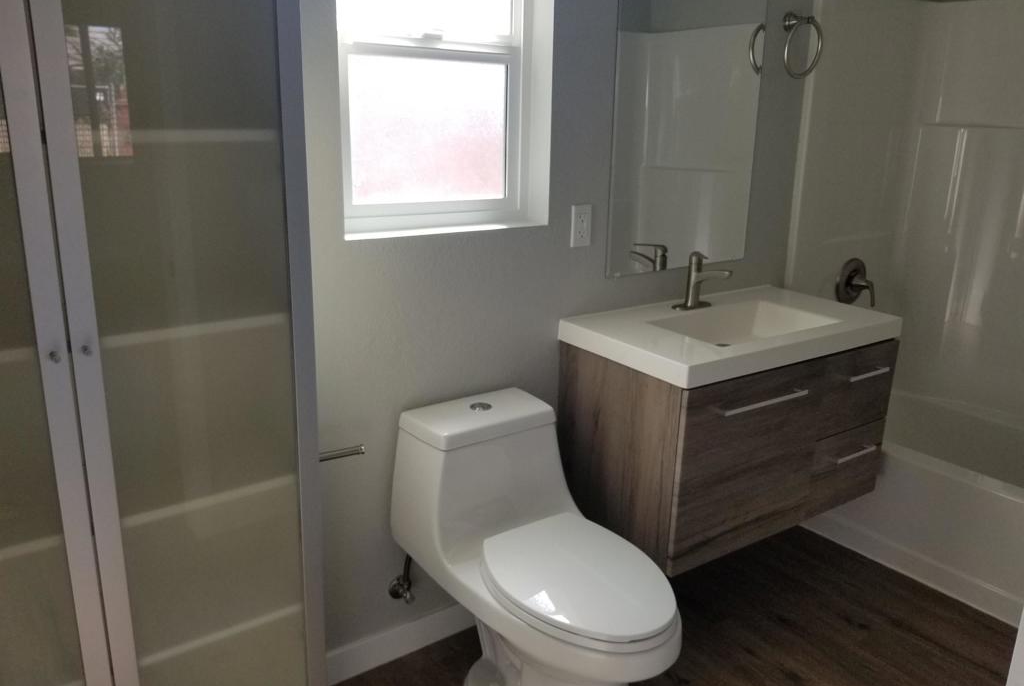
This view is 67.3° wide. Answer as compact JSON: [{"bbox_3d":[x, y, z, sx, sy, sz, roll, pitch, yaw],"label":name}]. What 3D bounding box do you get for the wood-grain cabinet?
[{"bbox_3d":[0.649,0.229,2.336,0.895,0.505,0.510,-10,19,-33],"label":"wood-grain cabinet"}]

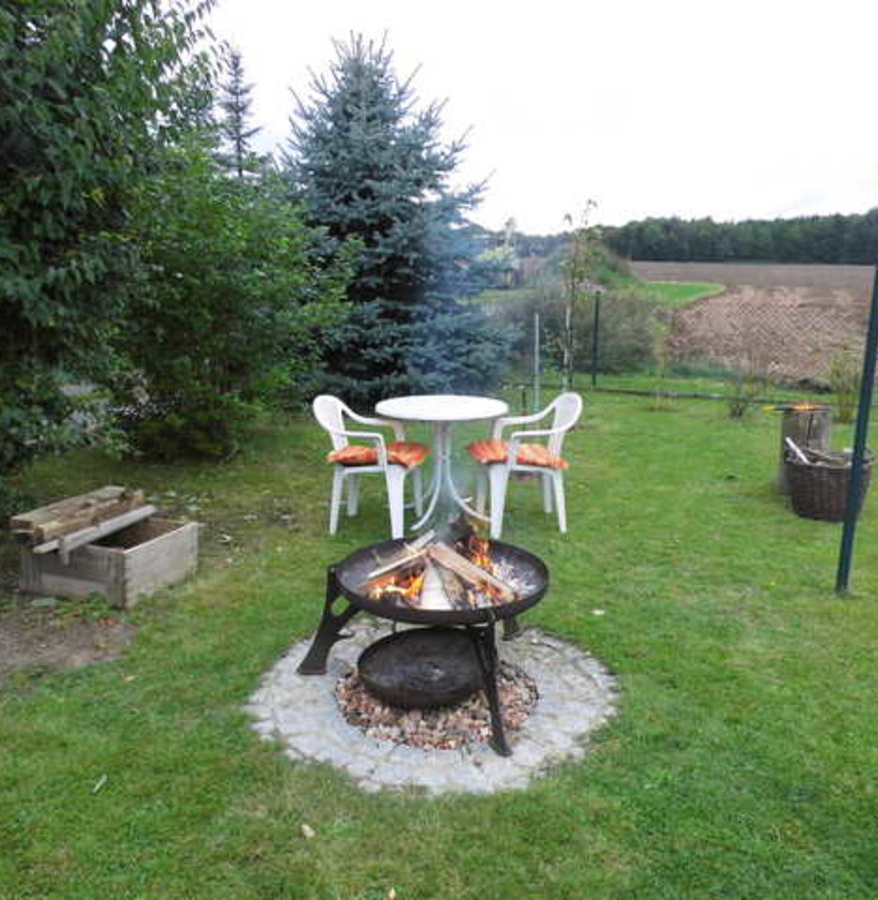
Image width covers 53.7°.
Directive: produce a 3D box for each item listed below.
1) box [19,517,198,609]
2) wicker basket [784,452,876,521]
[{"bbox_3d":[-1.655,0.522,4.351,0.650,0.276,0.515,5,13,22],"label":"box"},{"bbox_3d":[2.515,0.218,5.625,0.590,0.370,0.560,0,12,0],"label":"wicker basket"}]

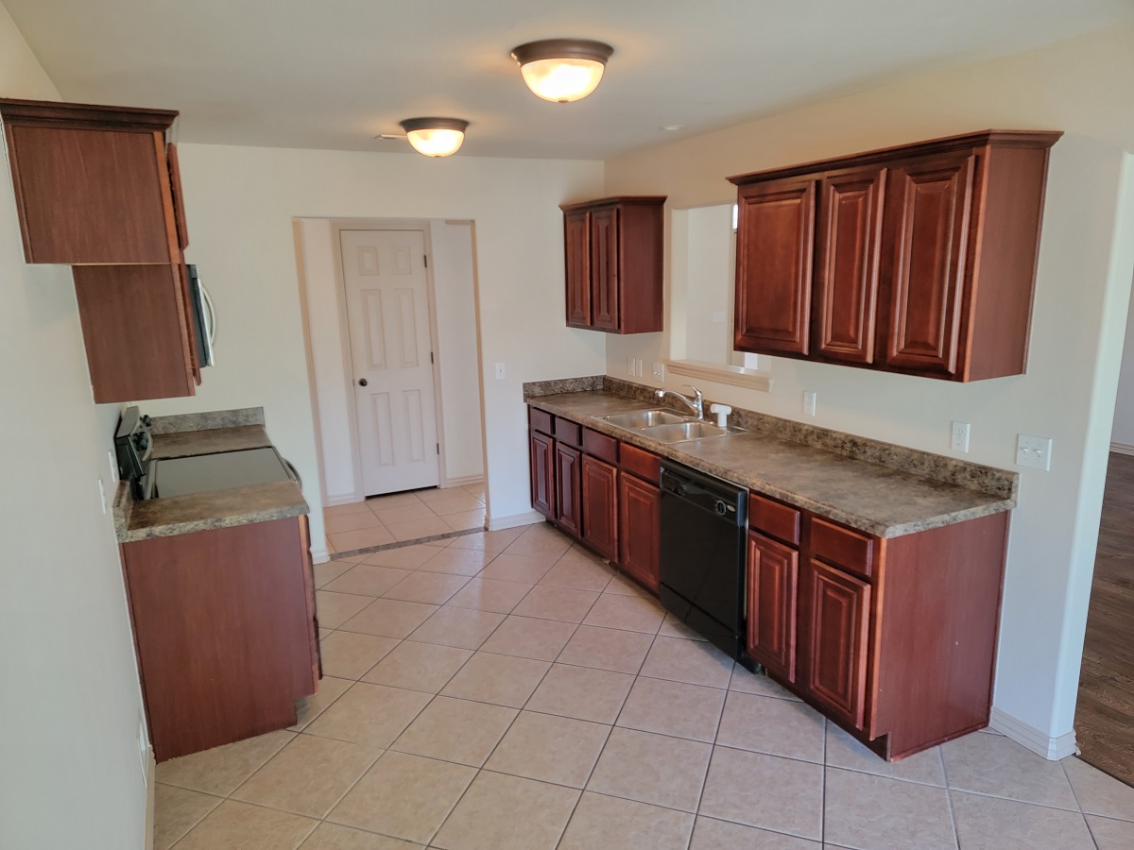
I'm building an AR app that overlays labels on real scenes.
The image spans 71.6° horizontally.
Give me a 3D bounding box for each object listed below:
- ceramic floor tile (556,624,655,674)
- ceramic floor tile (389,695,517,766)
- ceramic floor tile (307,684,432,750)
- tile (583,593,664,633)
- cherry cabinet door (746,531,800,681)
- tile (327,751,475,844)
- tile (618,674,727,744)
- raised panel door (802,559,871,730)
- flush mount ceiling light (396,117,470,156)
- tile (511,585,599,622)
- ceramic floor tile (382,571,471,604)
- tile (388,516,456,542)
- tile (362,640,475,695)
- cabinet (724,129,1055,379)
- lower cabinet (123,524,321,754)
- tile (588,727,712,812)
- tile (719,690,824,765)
[{"bbox_3d":[0.200,1.073,3.744,0.395,0.010,0.395,3,13,19],"label":"ceramic floor tile"},{"bbox_3d":[-0.440,1.222,3.139,0.395,0.010,0.395,3,13,19],"label":"ceramic floor tile"},{"bbox_3d":[-0.816,1.204,3.269,0.395,0.010,0.395,3,13,19],"label":"ceramic floor tile"},{"bbox_3d":[0.320,0.991,4.125,0.392,0.010,0.392,3,13,19],"label":"tile"},{"bbox_3d":[0.825,0.721,3.177,0.020,0.540,0.272,-7,14,-26],"label":"cherry cabinet door"},{"bbox_3d":[-0.568,1.302,2.765,0.392,0.010,0.392,3,13,19],"label":"tile"},{"bbox_3d":[0.442,1.177,3.260,0.392,0.010,0.392,3,13,19],"label":"tile"},{"bbox_3d":[0.982,0.785,2.868,0.020,0.540,0.274,-7,14,-26],"label":"raised panel door"},{"bbox_3d":[-0.610,-1.321,3.650,0.324,0.146,0.324,-7,14,-25],"label":"flush mount ceiling light"},{"bbox_3d":[-0.048,0.965,4.223,0.392,0.010,0.392,3,13,19],"label":"tile"},{"bbox_3d":[-0.795,0.930,4.481,0.392,0.010,0.392,3,13,19],"label":"ceramic floor tile"},{"bbox_3d":[-1.025,0.725,5.443,0.390,0.010,0.370,-7,14,-25],"label":"tile"},{"bbox_3d":[-0.683,1.121,3.642,0.394,0.010,0.394,3,13,19],"label":"tile"},{"bbox_3d":[1.163,-0.645,3.116,0.360,0.790,1.310,-7,14,-25],"label":"cabinet"},{"bbox_3d":[-1.365,0.779,3.176,0.625,0.878,0.381,-7,14,-25],"label":"lower cabinet"},{"bbox_3d":[0.310,1.253,2.871,0.392,0.010,0.392,3,13,19],"label":"tile"},{"bbox_3d":[0.818,1.194,3.120,0.394,0.010,0.394,3,13,19],"label":"tile"}]

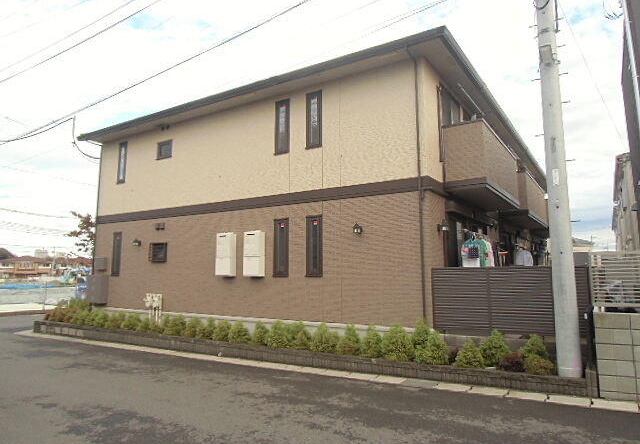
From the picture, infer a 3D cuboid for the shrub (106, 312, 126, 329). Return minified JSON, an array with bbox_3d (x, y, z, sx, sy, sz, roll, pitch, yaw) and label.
[{"bbox_3d":[-5.458,2.629,11.899,0.480,0.400,0.480,-4,-7,32],"label":"shrub"}]

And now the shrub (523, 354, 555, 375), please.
[{"bbox_3d":[3.166,2.039,6.400,0.410,0.255,0.410,-4,-7,32],"label":"shrub"}]

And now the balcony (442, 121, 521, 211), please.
[{"bbox_3d":[4.161,-1.230,11.104,0.880,1.430,4.050,-4,-7,32],"label":"balcony"}]

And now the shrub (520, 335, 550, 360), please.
[{"bbox_3d":[3.240,1.930,6.666,0.460,0.470,0.460,-4,-8,33],"label":"shrub"}]

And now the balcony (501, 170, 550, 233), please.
[{"bbox_3d":[7.313,-0.650,15.916,0.880,1.450,4.700,-4,-8,33],"label":"balcony"}]

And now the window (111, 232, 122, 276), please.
[{"bbox_3d":[-6.235,0.998,13.600,0.420,1.340,0.100,-4,-8,32],"label":"window"}]

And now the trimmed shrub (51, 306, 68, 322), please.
[{"bbox_3d":[-8.076,2.853,13.756,0.530,0.457,0.530,-4,-8,33],"label":"trimmed shrub"}]

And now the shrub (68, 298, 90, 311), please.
[{"bbox_3d":[-7.683,2.720,14.174,0.600,0.530,0.600,-4,-7,32],"label":"shrub"}]

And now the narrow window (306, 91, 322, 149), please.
[{"bbox_3d":[-0.128,-2.337,10.166,0.430,1.310,0.100,-4,-7,32],"label":"narrow window"}]

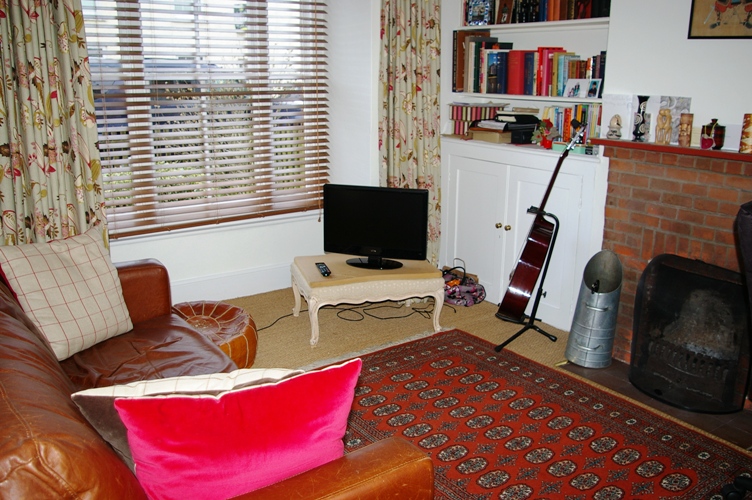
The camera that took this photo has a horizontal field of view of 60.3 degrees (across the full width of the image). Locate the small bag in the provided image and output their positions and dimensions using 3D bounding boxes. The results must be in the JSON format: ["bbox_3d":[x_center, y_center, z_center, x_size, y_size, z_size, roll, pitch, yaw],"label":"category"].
[{"bbox_3d":[0.519,0.195,3.803,0.200,0.220,0.280,-11,19,-34],"label":"small bag"}]

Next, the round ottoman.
[{"bbox_3d":[-0.796,0.415,2.967,0.500,0.270,0.500,-5,16,-16],"label":"round ottoman"}]

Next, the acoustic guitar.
[{"bbox_3d":[0.840,-0.120,3.164,0.125,1.030,0.385,21,21,12],"label":"acoustic guitar"}]

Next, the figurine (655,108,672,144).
[{"bbox_3d":[1.191,-0.506,2.664,0.062,0.145,0.045,12,20,37],"label":"figurine"}]

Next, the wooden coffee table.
[{"bbox_3d":[-0.053,0.237,3.477,0.710,0.326,0.500,-4,16,-15],"label":"wooden coffee table"}]

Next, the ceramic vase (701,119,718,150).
[{"bbox_3d":[1.341,-0.460,2.570,0.084,0.124,0.084,-10,19,-36],"label":"ceramic vase"}]

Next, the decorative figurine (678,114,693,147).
[{"bbox_3d":[1.247,-0.478,2.592,0.053,0.132,0.050,13,20,38],"label":"decorative figurine"}]

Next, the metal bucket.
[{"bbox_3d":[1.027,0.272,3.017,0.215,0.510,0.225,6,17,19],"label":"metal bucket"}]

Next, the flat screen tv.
[{"bbox_3d":[-0.005,-0.127,3.405,0.572,0.414,0.190,4,16,15],"label":"flat screen tv"}]

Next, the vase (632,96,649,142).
[{"bbox_3d":[1.124,-0.555,2.745,0.060,0.190,0.055,12,20,36],"label":"vase"}]

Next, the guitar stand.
[{"bbox_3d":[0.772,0.121,3.256,0.330,0.670,0.400,5,17,18],"label":"guitar stand"}]

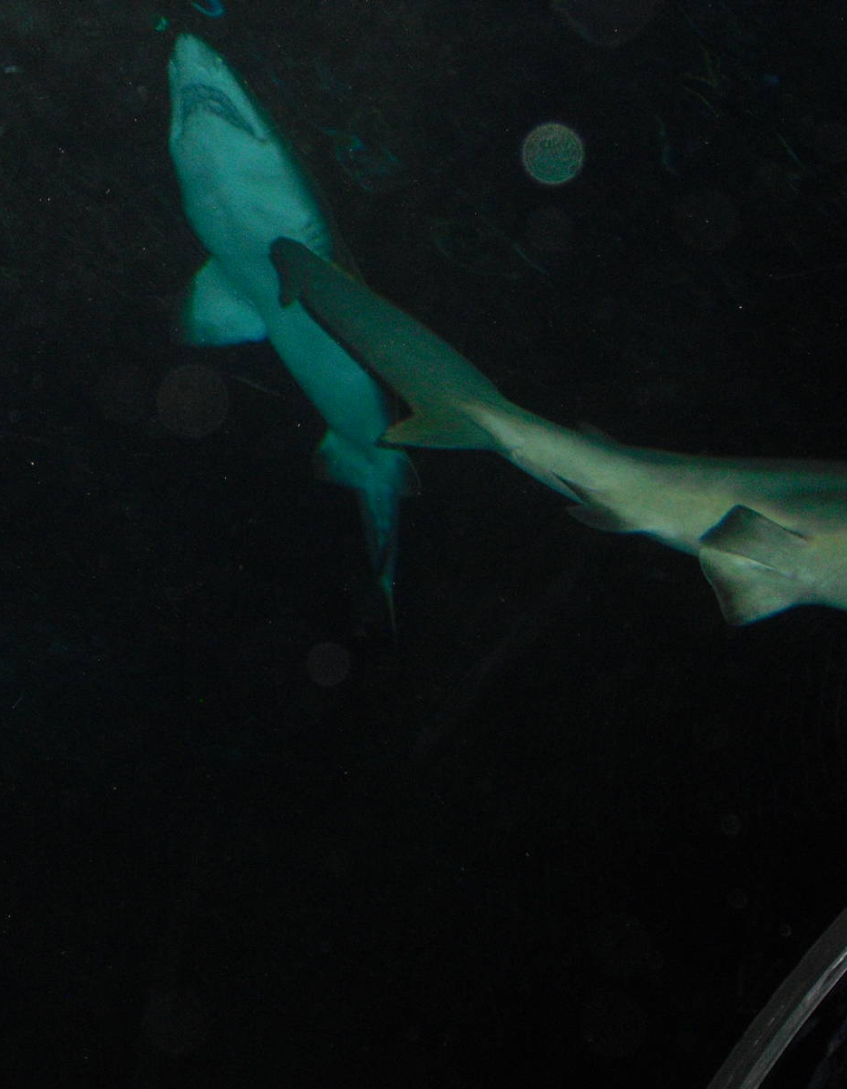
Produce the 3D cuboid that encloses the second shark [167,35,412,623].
[{"bbox_3d":[-0.230,-0.330,3.700,0.650,0.520,2.400,-4,-30,7],"label":"second shark"}]

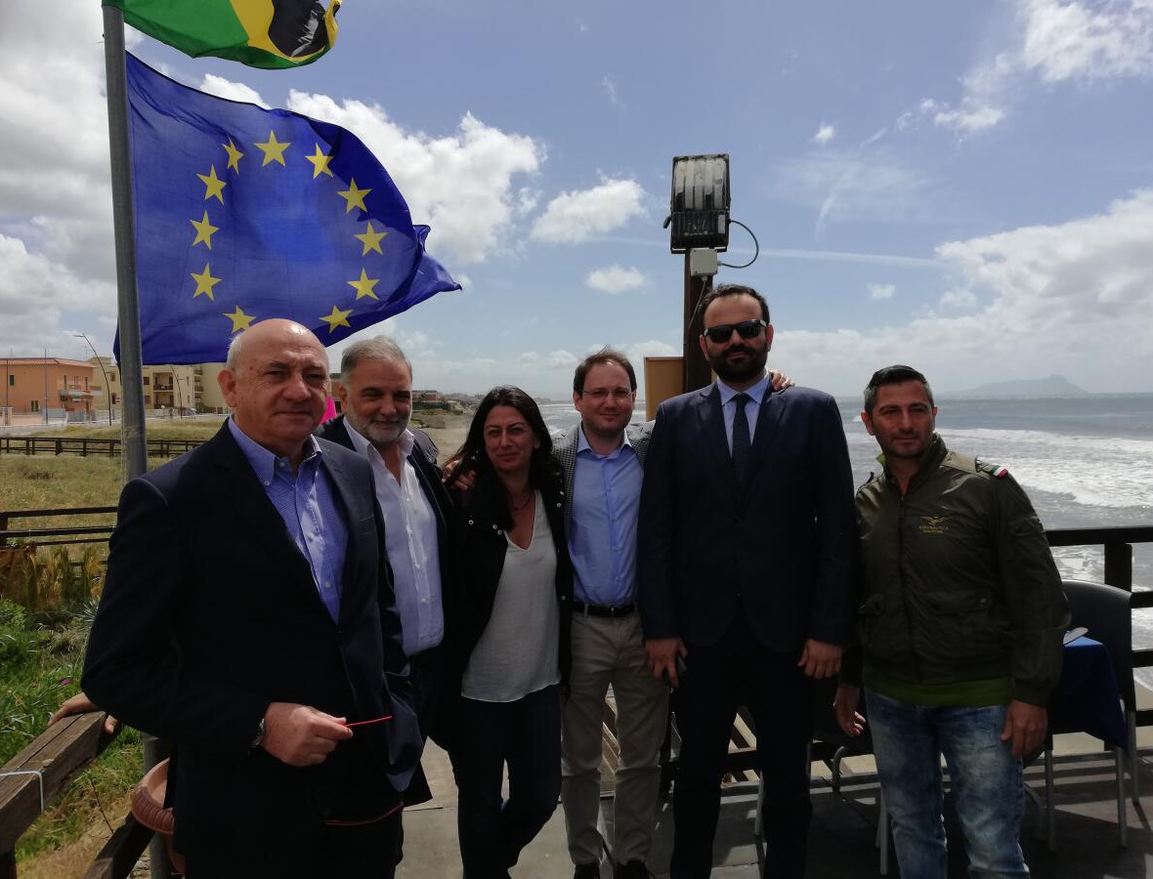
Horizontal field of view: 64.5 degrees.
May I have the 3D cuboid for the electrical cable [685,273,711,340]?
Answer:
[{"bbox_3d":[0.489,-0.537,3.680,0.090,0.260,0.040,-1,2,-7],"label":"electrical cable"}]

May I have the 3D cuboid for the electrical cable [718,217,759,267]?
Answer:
[{"bbox_3d":[0.656,-0.792,3.690,0.157,0.200,0.060,-1,2,-7],"label":"electrical cable"}]

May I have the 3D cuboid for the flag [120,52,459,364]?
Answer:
[{"bbox_3d":[-0.970,-0.730,3.240,1.200,1.000,0.270,-3,3,-38],"label":"flag"}]

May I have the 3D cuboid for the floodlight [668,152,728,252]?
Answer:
[{"bbox_3d":[0.496,-0.957,3.700,0.245,0.375,0.170,-1,2,7],"label":"floodlight"}]

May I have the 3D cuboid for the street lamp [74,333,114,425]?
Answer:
[{"bbox_3d":[-43.119,-5.324,81.700,3.300,8.200,0.350,-2,2,-12],"label":"street lamp"}]

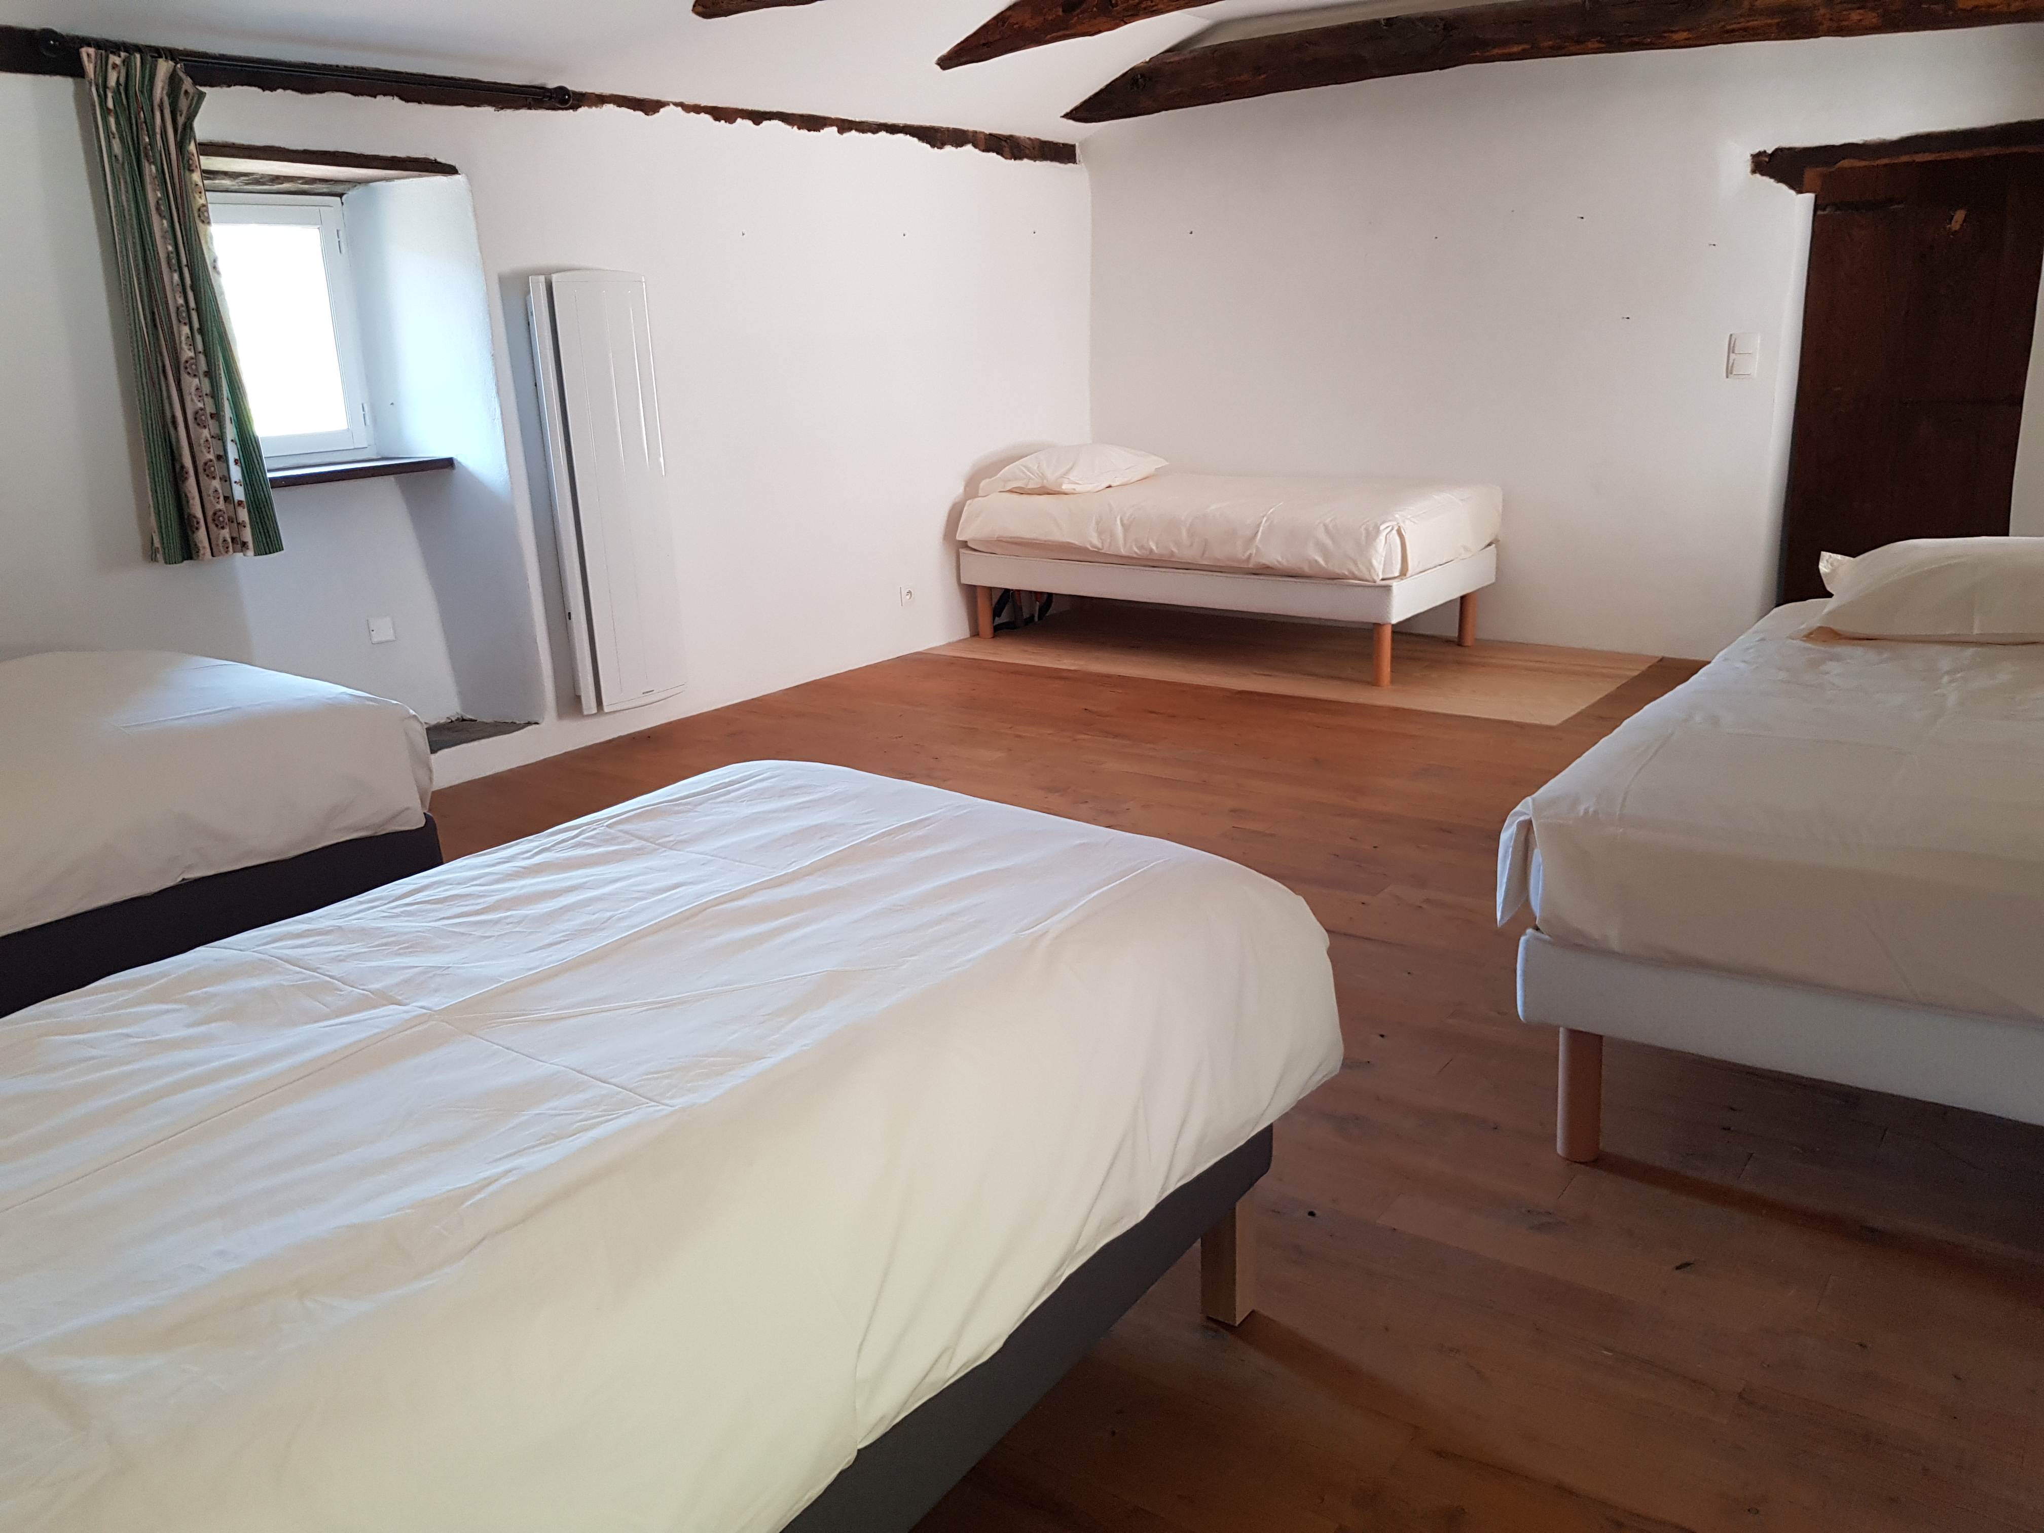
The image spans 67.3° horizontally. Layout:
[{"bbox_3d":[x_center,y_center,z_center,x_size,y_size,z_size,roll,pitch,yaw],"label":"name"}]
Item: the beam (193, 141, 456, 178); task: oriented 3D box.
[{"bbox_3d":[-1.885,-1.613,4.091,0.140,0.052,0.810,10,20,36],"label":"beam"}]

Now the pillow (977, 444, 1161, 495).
[{"bbox_3d":[0.206,-1.244,6.386,0.470,0.160,0.740,10,20,36],"label":"pillow"}]

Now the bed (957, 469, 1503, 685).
[{"bbox_3d":[0.780,-0.794,6.094,1.925,0.602,0.930,10,20,36],"label":"bed"}]

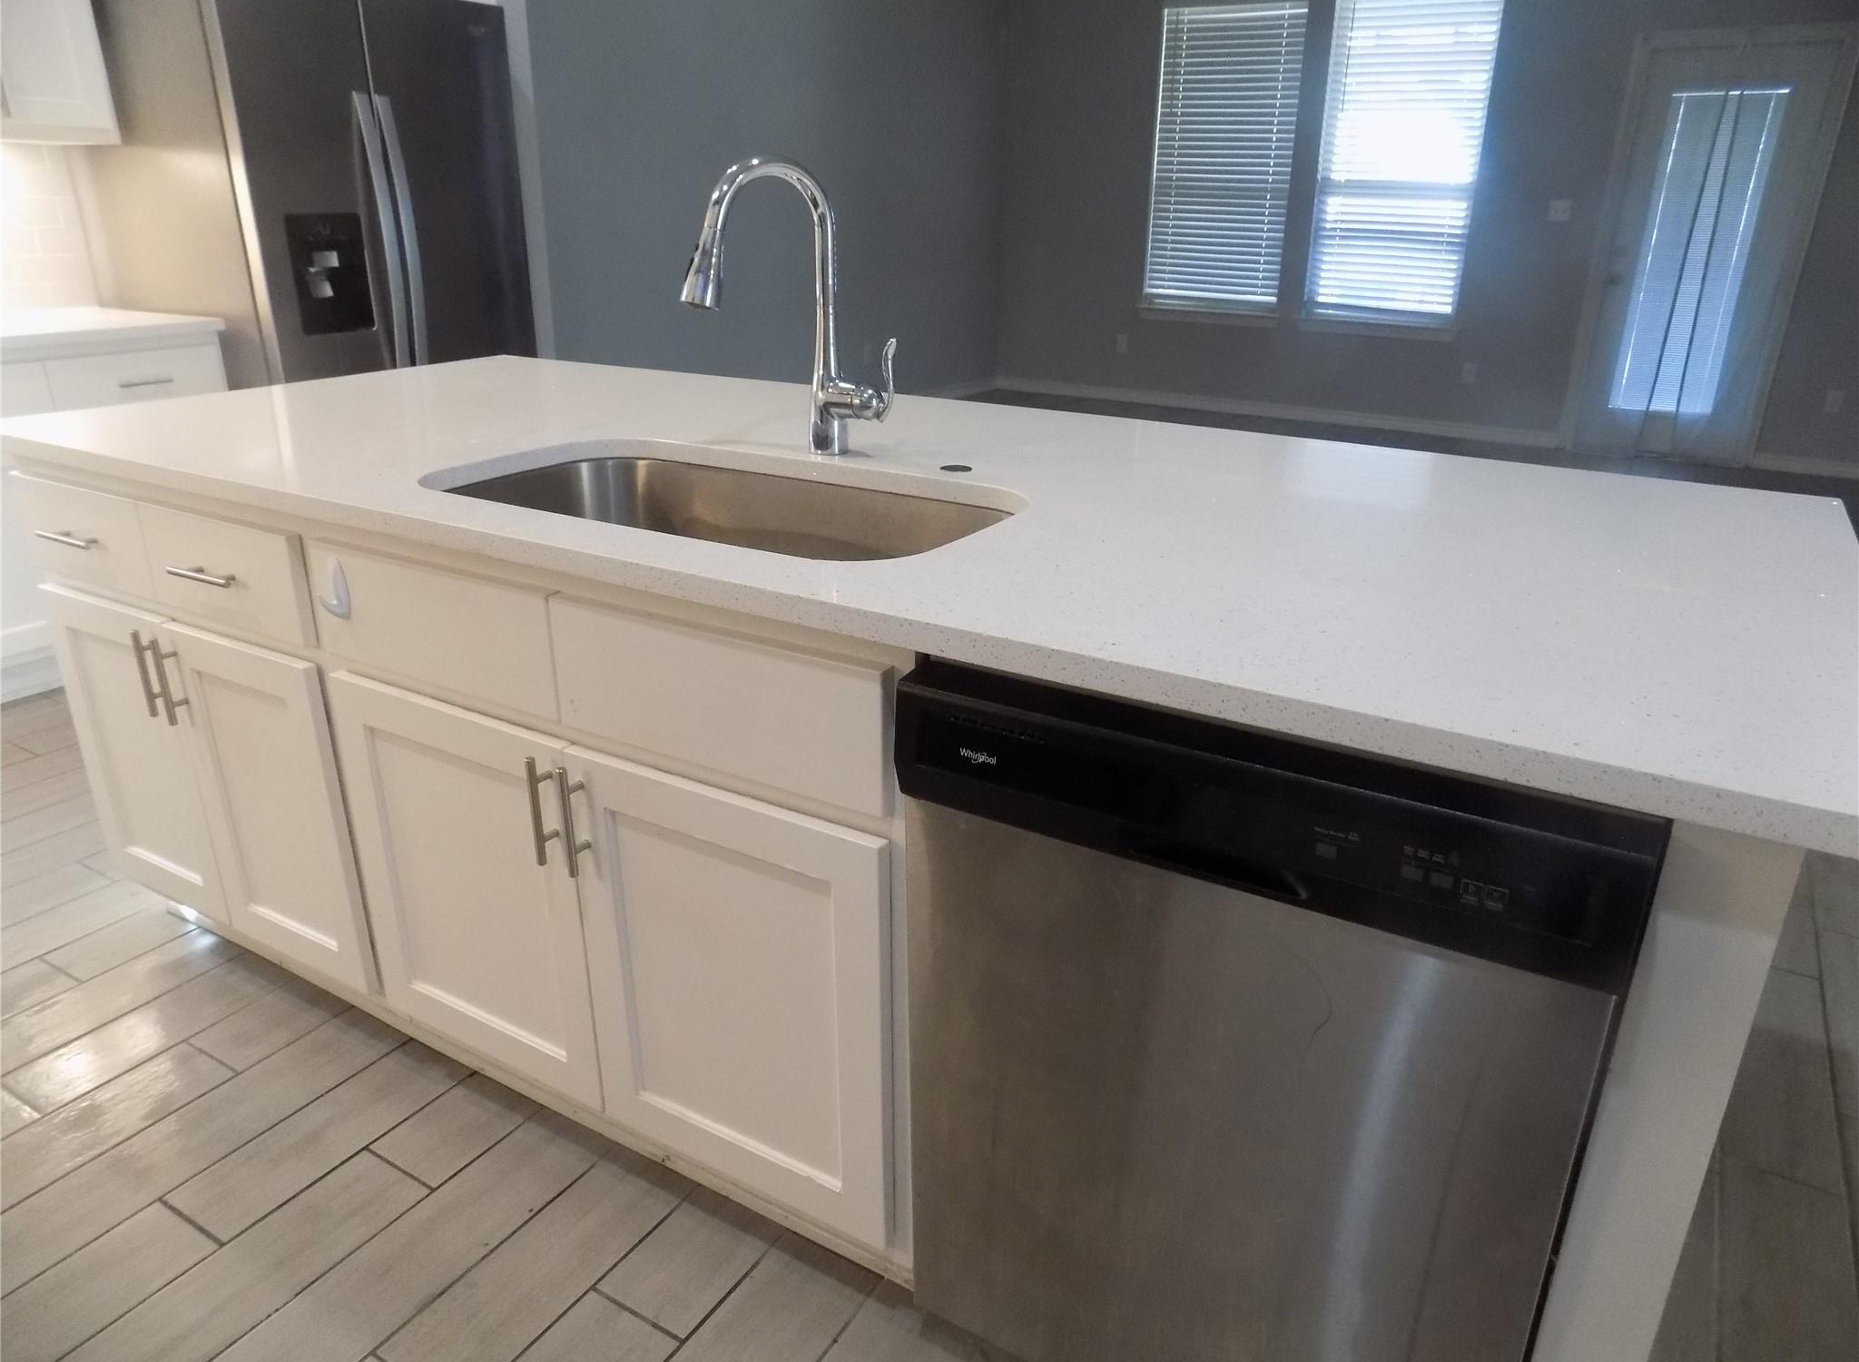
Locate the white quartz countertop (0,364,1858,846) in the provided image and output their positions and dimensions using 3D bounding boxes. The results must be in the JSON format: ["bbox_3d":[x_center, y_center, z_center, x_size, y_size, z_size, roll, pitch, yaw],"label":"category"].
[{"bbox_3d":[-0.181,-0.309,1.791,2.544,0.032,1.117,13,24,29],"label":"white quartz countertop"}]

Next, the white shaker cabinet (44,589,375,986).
[{"bbox_3d":[-0.983,0.071,2.129,0.709,0.522,0.560,13,24,29],"label":"white shaker cabinet"}]

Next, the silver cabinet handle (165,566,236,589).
[{"bbox_3d":[-0.979,-0.145,1.672,0.139,0.012,0.036,13,24,29],"label":"silver cabinet handle"}]

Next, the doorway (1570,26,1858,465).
[{"bbox_3d":[4.015,-2.216,6.440,0.934,2.103,0.120,13,24,29],"label":"doorway"}]

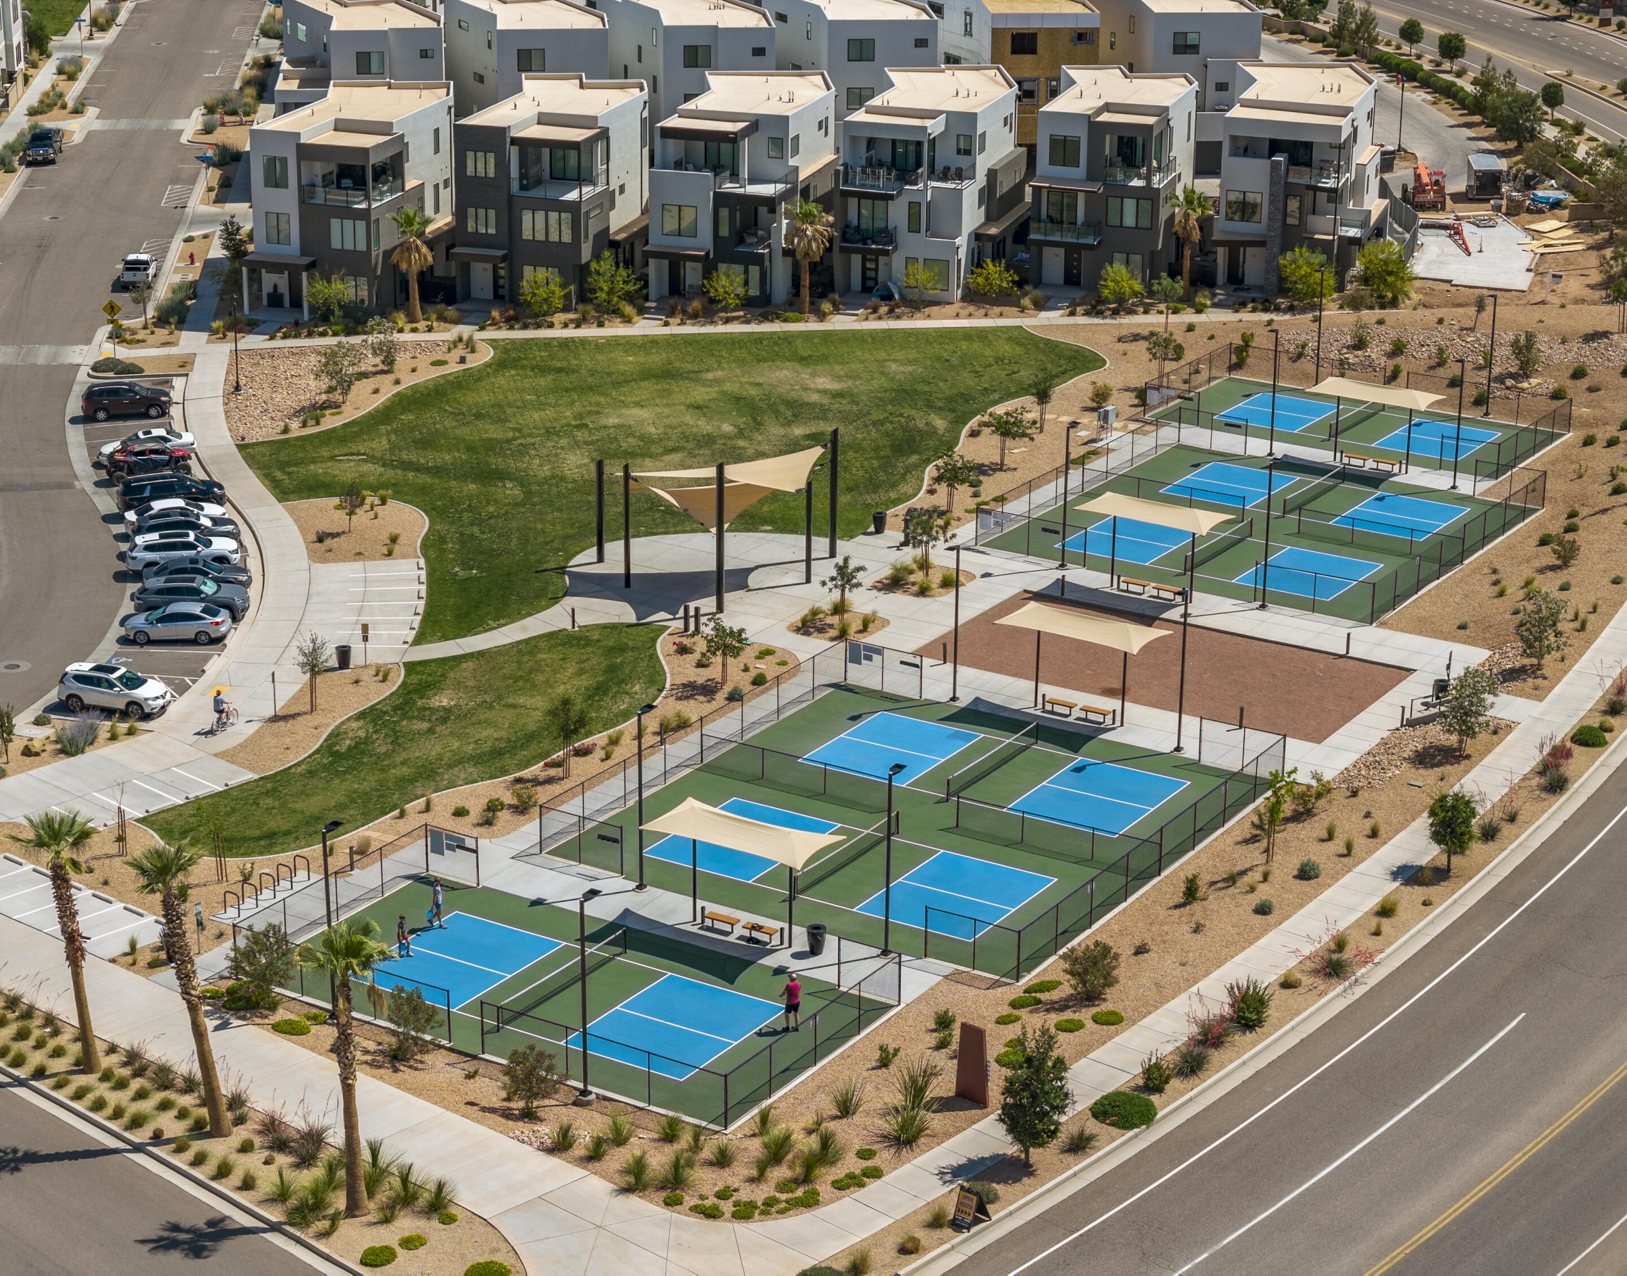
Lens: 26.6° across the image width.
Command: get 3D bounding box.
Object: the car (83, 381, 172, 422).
[{"bbox_3d":[-35.871,-12.472,179.985,4.670,1.720,1.880,-4,20,-13],"label":"car"}]

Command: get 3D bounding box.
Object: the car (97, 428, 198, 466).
[{"bbox_3d":[-33.821,-9.767,174.840,4.800,1.450,1.830,-8,21,-23],"label":"car"}]

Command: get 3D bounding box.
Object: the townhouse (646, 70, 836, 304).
[{"bbox_3d":[-3.973,-27.522,208.674,8.960,10.800,17.600,5,20,13],"label":"townhouse"}]

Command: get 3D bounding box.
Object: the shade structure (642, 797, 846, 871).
[{"bbox_3d":[-2.349,6.337,115.404,6.323,0.552,3.121,12,23,29],"label":"shade structure"}]

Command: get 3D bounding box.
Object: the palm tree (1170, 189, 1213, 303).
[{"bbox_3d":[21.818,-22.747,199.058,2.450,6.650,2.400,1,20,0],"label":"palm tree"}]

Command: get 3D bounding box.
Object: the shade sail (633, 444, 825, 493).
[{"bbox_3d":[-3.868,-7.031,149.464,9.230,1.570,6.392,-1,20,-6],"label":"shade sail"}]

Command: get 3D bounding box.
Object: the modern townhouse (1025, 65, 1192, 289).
[{"bbox_3d":[18.052,-27.940,209.856,8.670,10.800,17.600,5,20,13],"label":"modern townhouse"}]

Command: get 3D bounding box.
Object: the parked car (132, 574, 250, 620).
[{"bbox_3d":[-27.158,-1.774,150.547,4.930,1.730,1.930,-1,20,-5],"label":"parked car"}]

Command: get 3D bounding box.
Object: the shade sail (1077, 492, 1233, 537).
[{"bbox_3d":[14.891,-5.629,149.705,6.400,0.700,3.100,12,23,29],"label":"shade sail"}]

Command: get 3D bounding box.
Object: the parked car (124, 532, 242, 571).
[{"bbox_3d":[-28.584,-3.826,156.141,5.060,1.770,1.980,-3,20,-10],"label":"parked car"}]

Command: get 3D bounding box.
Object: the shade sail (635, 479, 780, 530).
[{"bbox_3d":[-3.915,-6.193,149.700,9.171,1.510,6.443,-1,20,-6],"label":"shade sail"}]

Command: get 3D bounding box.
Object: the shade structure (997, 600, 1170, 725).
[{"bbox_3d":[10.445,1.102,134.402,6.300,4.240,3.150,12,23,29],"label":"shade structure"}]

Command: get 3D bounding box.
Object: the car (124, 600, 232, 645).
[{"bbox_3d":[-27.276,-0.695,147.931,4.540,1.470,1.820,0,20,-1],"label":"car"}]

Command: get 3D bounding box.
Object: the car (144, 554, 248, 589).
[{"bbox_3d":[-27.460,-2.719,153.575,4.800,1.450,1.840,-2,20,-7],"label":"car"}]

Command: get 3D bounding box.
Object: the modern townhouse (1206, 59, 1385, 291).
[{"bbox_3d":[29.993,-28.344,210.948,9.990,10.800,17.600,5,20,13],"label":"modern townhouse"}]

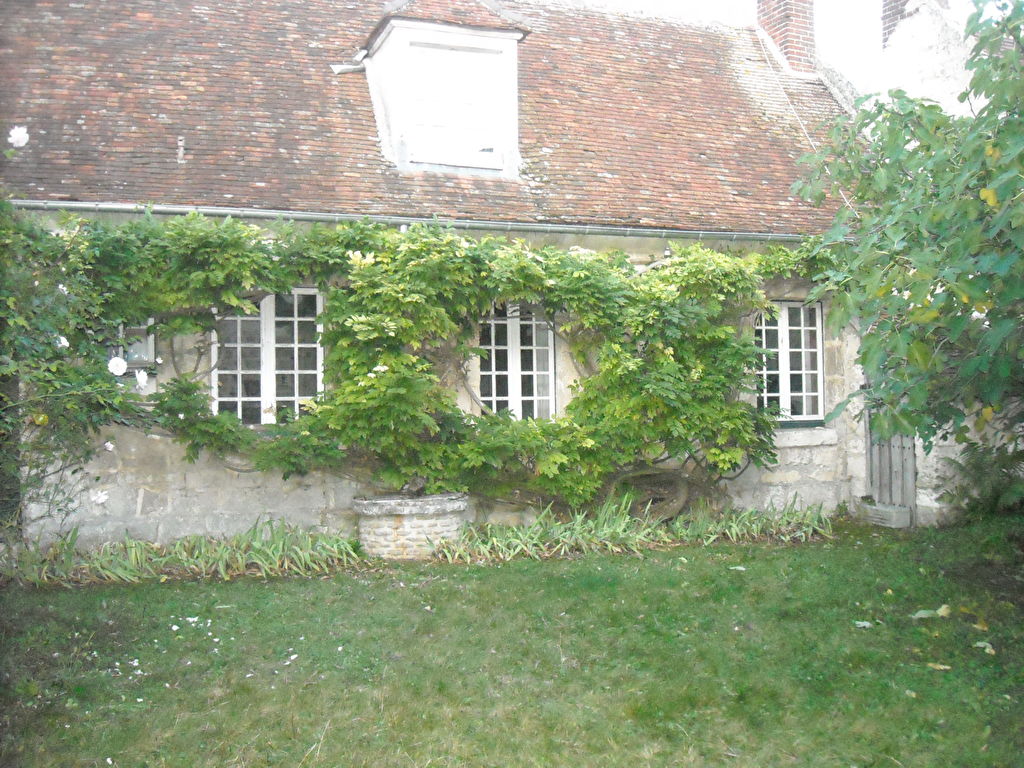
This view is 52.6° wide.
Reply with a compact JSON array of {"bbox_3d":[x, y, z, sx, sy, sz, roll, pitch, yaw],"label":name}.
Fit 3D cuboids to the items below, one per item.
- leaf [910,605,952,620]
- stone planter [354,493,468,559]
[{"bbox_3d":[2.688,1.471,6.650,0.230,0.060,0.150,-1,-2,10],"label":"leaf"},{"bbox_3d":[-0.948,1.333,9.750,1.070,0.520,1.020,0,-2,-17],"label":"stone planter"}]

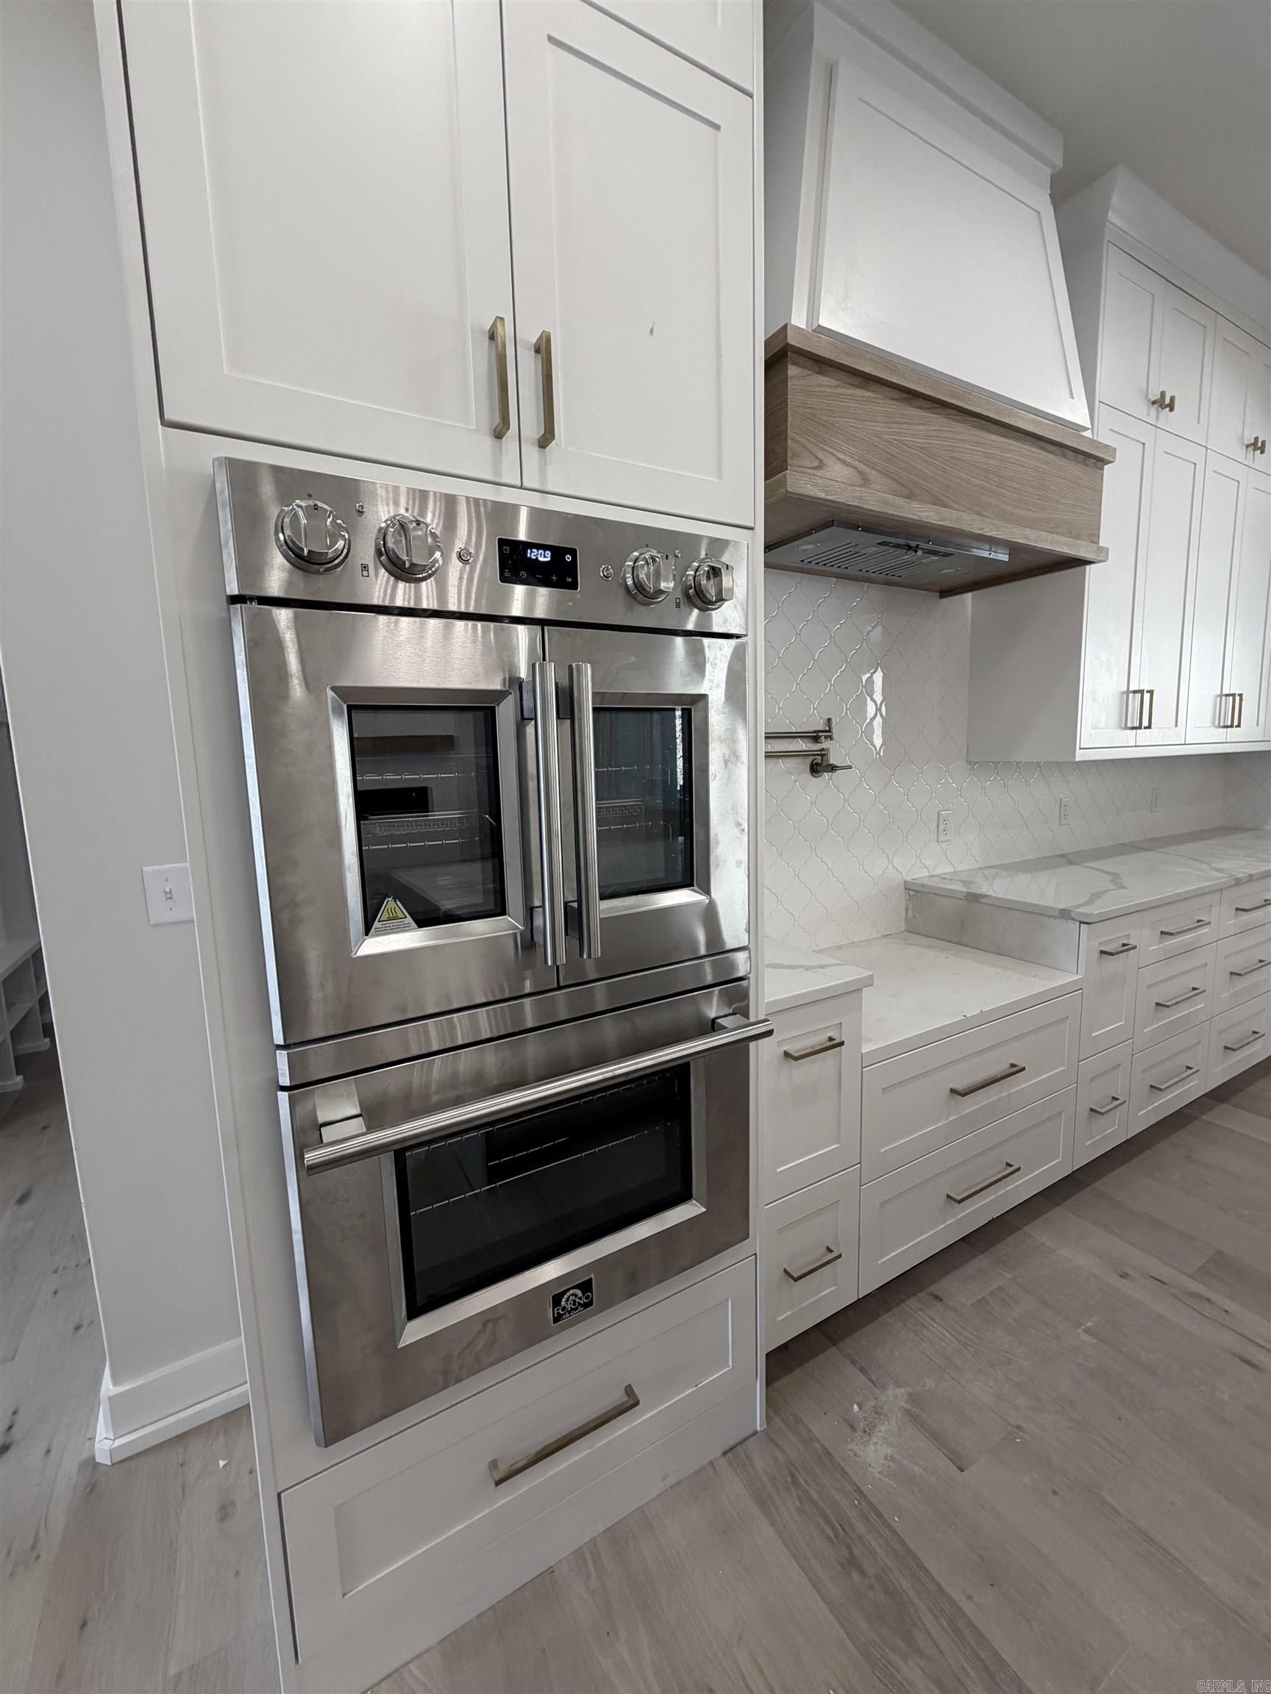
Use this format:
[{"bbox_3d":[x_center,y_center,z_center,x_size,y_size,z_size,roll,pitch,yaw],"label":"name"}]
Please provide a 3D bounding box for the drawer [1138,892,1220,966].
[{"bbox_3d":[1.721,0.247,2.518,0.568,0.186,0.520,-6,9,-30],"label":"drawer"}]

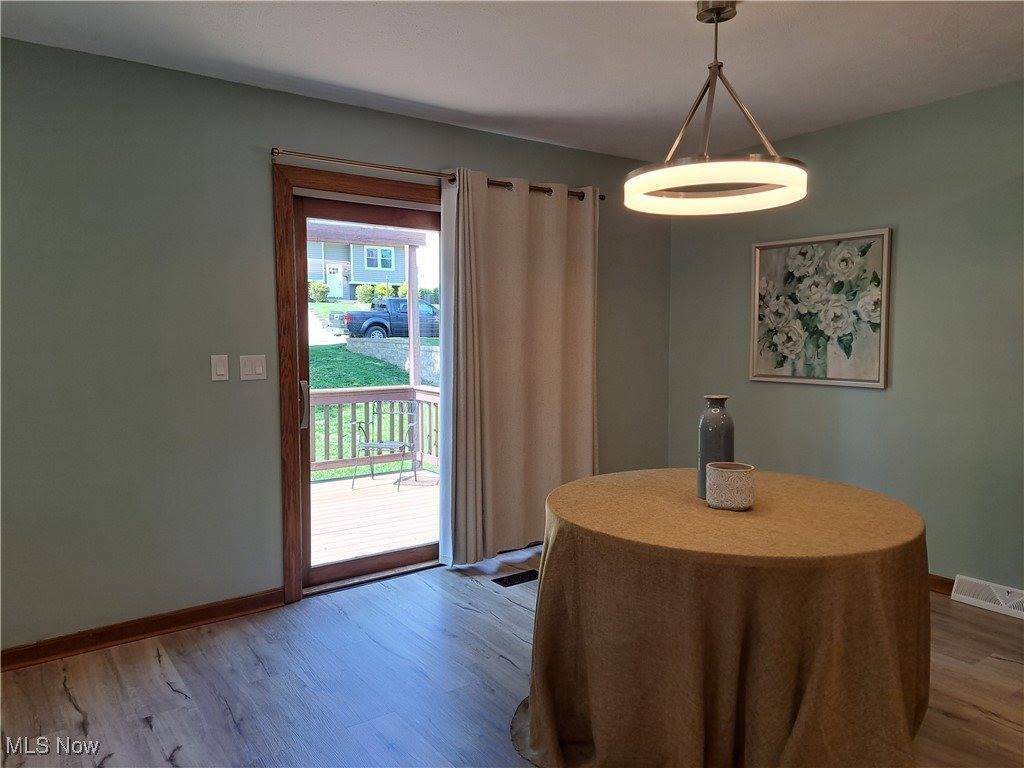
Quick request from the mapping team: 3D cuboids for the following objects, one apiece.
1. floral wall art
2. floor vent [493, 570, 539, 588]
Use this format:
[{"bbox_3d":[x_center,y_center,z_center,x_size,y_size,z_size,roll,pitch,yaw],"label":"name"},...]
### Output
[{"bbox_3d":[1.732,-0.415,4.053,0.035,0.826,0.820,-3,5,-36],"label":"floral wall art"},{"bbox_3d":[0.045,1.038,3.802,0.290,0.010,0.135,-3,5,-36],"label":"floor vent"}]

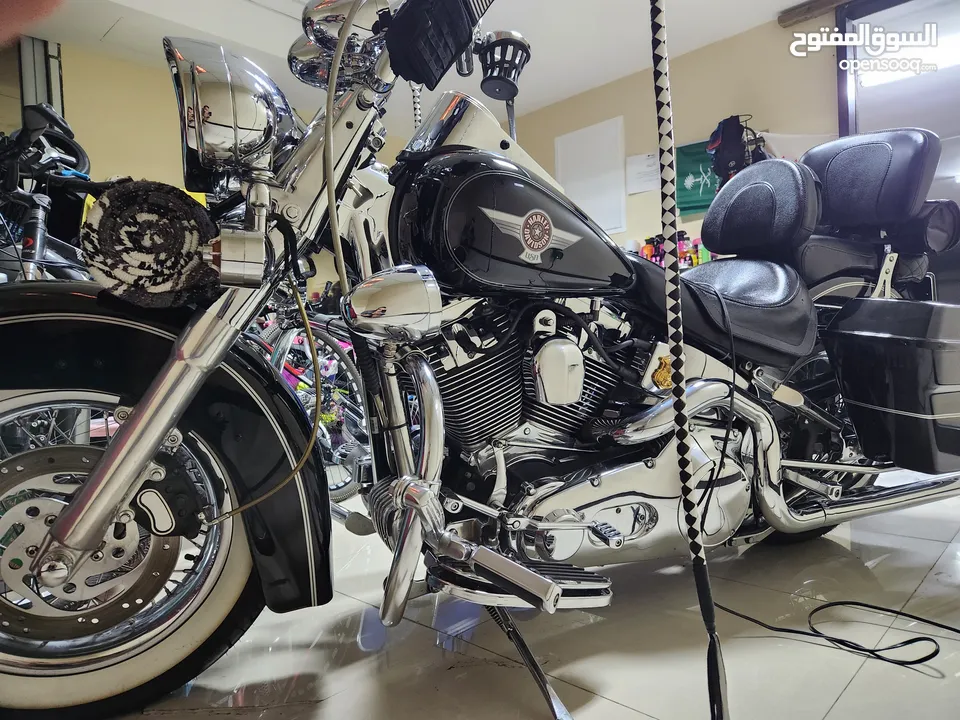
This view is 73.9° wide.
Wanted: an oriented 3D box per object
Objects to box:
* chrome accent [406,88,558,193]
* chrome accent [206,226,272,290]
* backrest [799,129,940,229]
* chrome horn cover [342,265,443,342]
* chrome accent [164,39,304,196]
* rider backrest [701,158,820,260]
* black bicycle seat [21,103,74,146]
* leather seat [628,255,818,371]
[{"bbox_3d":[0.011,-0.370,1.126,0.340,0.140,0.150,4,8,-28],"label":"chrome accent"},{"bbox_3d":[-0.311,-0.131,0.822,0.075,0.075,0.075,-2,11,-23],"label":"chrome accent"},{"bbox_3d":[0.998,-0.459,1.628,0.095,0.230,0.320,13,4,-29],"label":"backrest"},{"bbox_3d":[-0.134,-0.086,0.935,0.130,0.108,0.108,-2,11,-27],"label":"chrome horn cover"},{"bbox_3d":[-0.360,-0.343,0.938,0.185,0.200,0.195,0,10,-24],"label":"chrome accent"},{"bbox_3d":[0.662,-0.345,1.470,0.090,0.235,0.280,14,3,-29],"label":"rider backrest"},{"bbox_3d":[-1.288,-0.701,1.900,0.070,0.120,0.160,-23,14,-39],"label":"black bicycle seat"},{"bbox_3d":[0.506,-0.125,1.432,0.530,0.205,0.360,0,10,-27],"label":"leather seat"}]

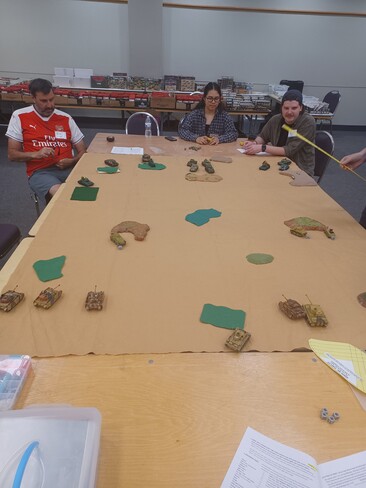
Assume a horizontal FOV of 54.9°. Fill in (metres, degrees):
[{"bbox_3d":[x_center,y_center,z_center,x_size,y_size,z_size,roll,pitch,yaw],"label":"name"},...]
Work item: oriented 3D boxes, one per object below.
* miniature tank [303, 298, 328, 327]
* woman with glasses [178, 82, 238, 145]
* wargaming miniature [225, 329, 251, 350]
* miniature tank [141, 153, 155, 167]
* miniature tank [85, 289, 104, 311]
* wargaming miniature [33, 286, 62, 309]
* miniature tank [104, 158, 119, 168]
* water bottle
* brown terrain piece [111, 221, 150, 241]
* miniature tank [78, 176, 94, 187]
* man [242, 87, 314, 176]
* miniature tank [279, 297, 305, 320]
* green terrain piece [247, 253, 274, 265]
[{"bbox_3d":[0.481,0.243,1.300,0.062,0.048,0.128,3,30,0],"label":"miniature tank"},{"bbox_3d":[0.248,-1.008,3.729,0.570,1.265,0.650,2,30,-1],"label":"woman with glasses"},{"bbox_3d":[0.189,0.310,1.172,0.051,0.037,0.090,22,35,31],"label":"wargaming miniature"},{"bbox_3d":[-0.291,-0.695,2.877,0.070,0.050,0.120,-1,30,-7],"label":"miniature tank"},{"bbox_3d":[-0.340,0.208,1.373,0.059,0.044,0.100,0,30,-6],"label":"miniature tank"},{"bbox_3d":[-0.524,0.202,1.369,0.059,0.044,0.100,15,32,20],"label":"wargaming miniature"},{"bbox_3d":[-0.571,-0.653,2.839,0.108,0.043,0.060,23,36,31],"label":"miniature tank"},{"bbox_3d":[-0.360,-1.221,3.670,0.067,0.208,0.067,0,30,-4],"label":"water bottle"},{"bbox_3d":[-0.271,-0.071,1.816,0.200,0.025,0.180,-2,30,-8],"label":"brown terrain piece"},{"bbox_3d":[-0.658,-0.428,2.388,0.108,0.047,0.060,24,36,32],"label":"miniature tank"},{"bbox_3d":[0.888,-0.775,3.365,0.680,1.270,0.600,-19,36,-33],"label":"man"},{"bbox_3d":[0.423,0.246,1.372,0.059,0.044,0.100,-10,32,-20],"label":"miniature tank"},{"bbox_3d":[0.361,0.066,1.639,0.128,0.010,0.090,1,30,-3],"label":"green terrain piece"}]

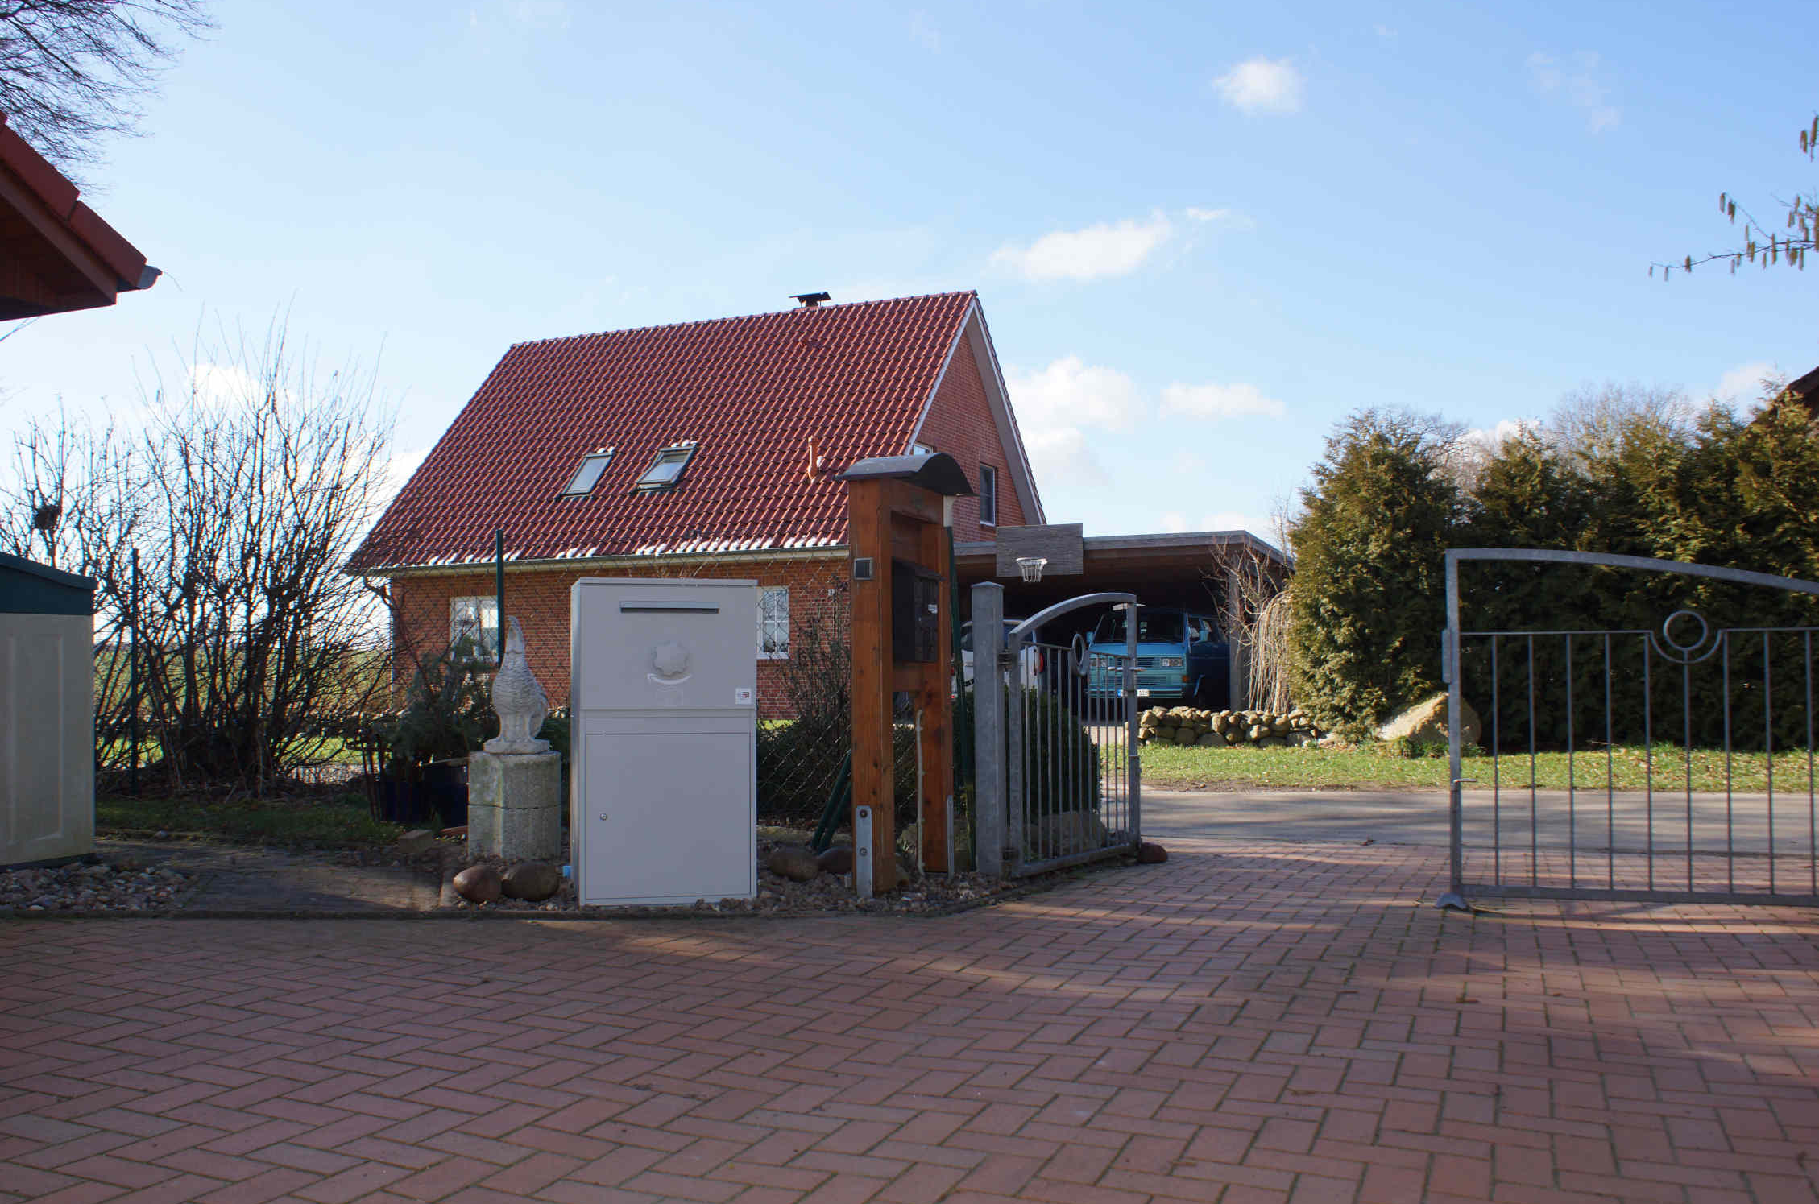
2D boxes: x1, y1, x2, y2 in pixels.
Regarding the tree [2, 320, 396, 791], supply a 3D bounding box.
[{"bbox_3d":[-5.058,-0.349,10.800,2.750,3.300,2.400,1,-3,-25],"label":"tree"}]

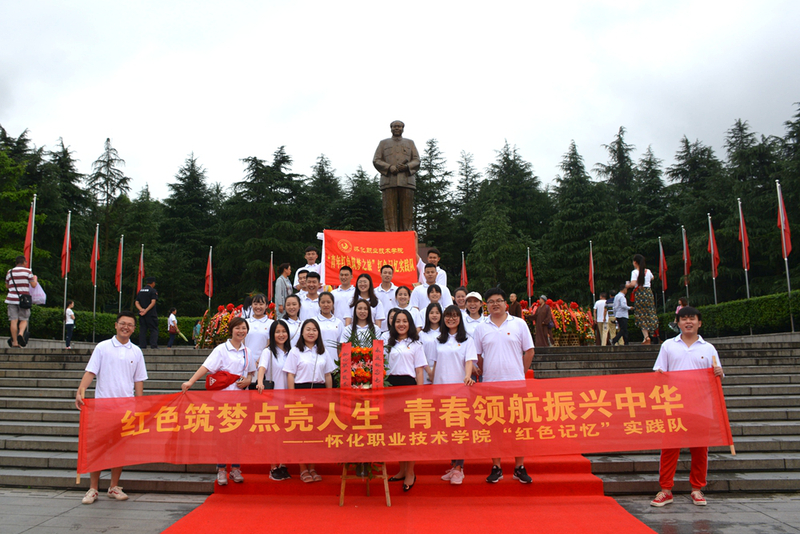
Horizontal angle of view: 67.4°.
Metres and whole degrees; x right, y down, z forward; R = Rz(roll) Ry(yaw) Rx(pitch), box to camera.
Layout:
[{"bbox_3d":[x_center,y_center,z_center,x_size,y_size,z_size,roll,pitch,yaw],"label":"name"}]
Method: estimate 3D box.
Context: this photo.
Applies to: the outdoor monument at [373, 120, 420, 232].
[{"bbox_3d":[-0.080,-3.830,27.500,2.150,5.950,1.600,-1,-7,2],"label":"outdoor monument"}]

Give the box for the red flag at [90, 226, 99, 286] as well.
[{"bbox_3d":[-12.090,-0.340,23.798,0.400,2.250,0.300,-1,-7,0],"label":"red flag"}]

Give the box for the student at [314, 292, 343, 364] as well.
[{"bbox_3d":[-0.863,1.123,7.196,0.460,1.640,0.300,0,-8,-3],"label":"student"}]

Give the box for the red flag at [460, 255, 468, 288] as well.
[{"bbox_3d":[3.350,0.570,30.800,0.380,2.400,0.250,-1,-7,3],"label":"red flag"}]

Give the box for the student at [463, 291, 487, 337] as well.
[{"bbox_3d":[0.835,1.078,6.645,0.430,1.640,0.310,-1,-7,6],"label":"student"}]

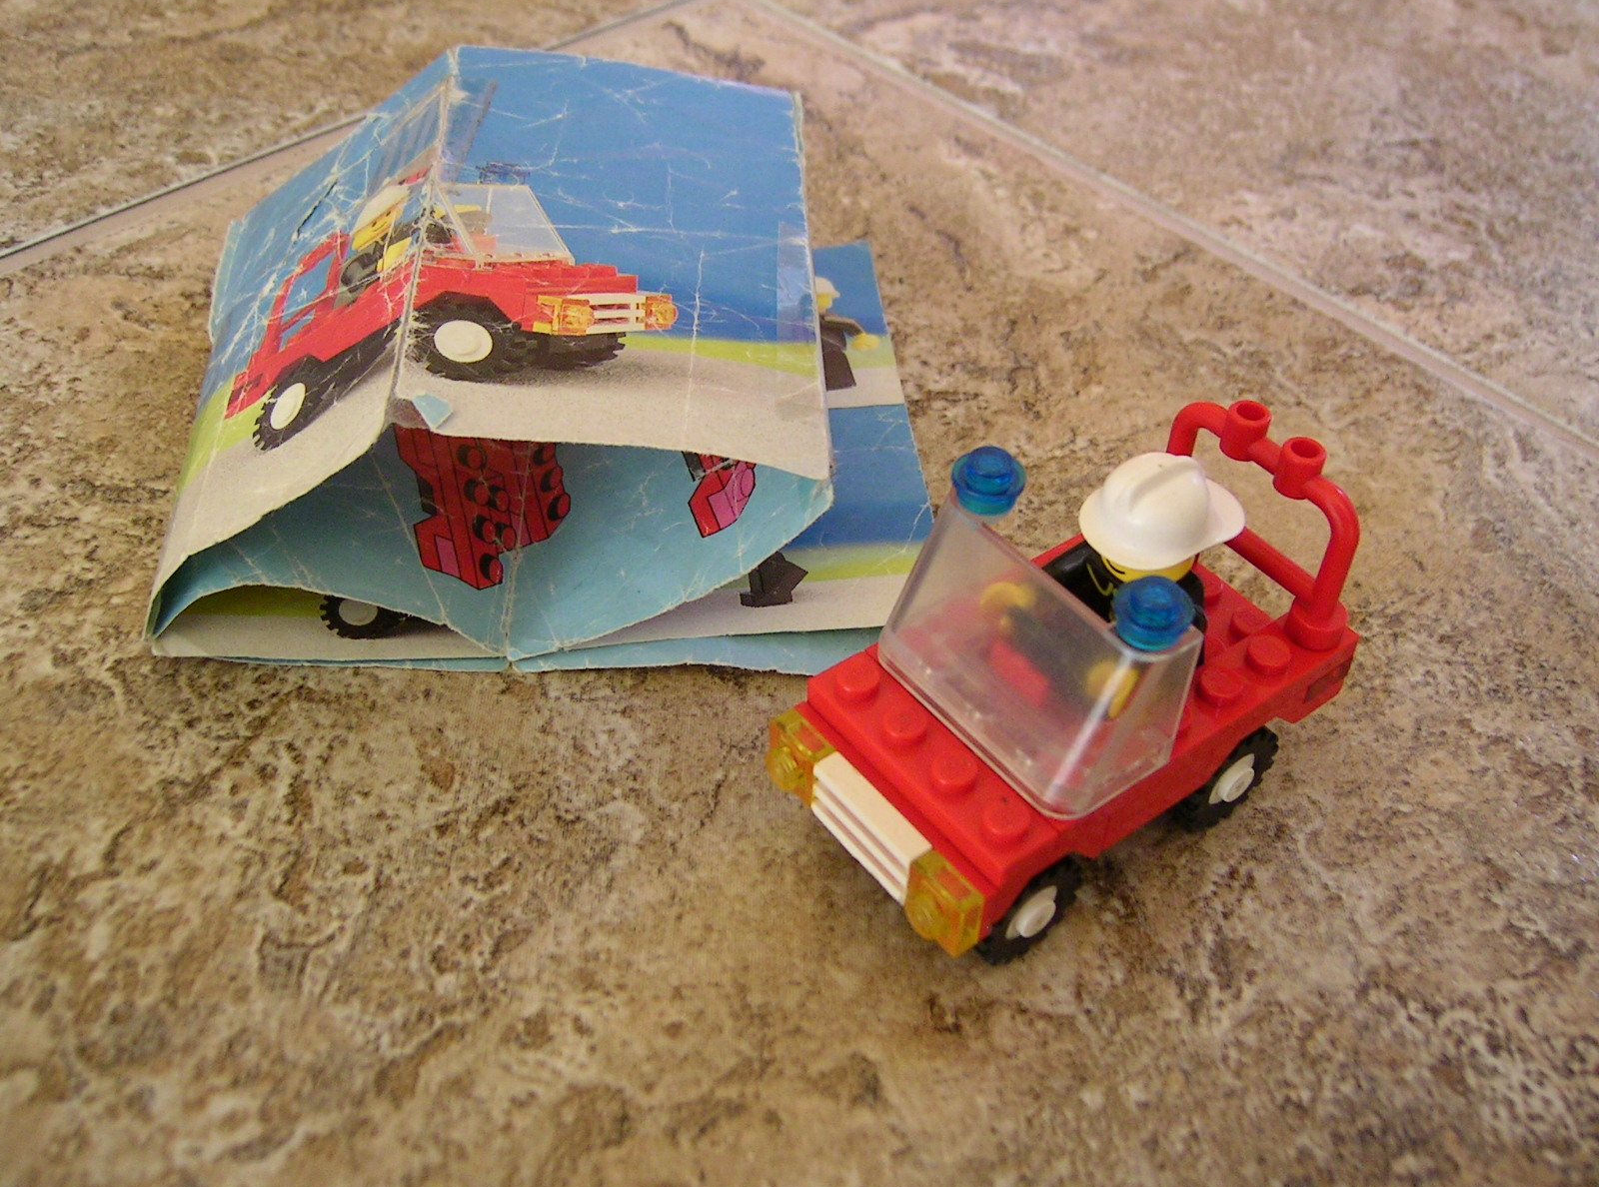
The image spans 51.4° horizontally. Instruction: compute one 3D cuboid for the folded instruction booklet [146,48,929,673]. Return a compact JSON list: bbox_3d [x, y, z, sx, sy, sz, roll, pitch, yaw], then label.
[{"bbox_3d":[-0.037,-0.039,0.240,0.109,0.031,0.115,-2,44,-5],"label":"folded instruction booklet"}]

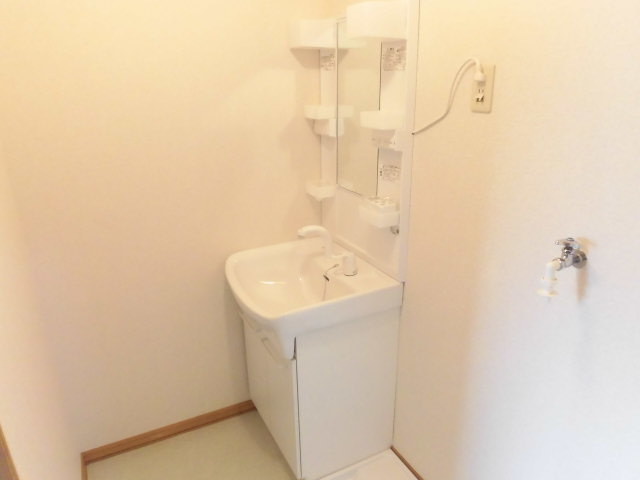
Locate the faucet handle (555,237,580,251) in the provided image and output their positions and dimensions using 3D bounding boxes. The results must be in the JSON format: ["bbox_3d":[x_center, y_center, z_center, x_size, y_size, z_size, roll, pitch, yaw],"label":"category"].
[{"bbox_3d":[0.550,0.011,0.981,0.038,0.026,0.042,-10,21,-25],"label":"faucet handle"}]

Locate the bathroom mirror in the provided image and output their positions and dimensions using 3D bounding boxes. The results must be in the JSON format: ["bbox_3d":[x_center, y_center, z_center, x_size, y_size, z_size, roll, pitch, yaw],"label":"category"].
[{"bbox_3d":[0.146,-0.501,1.705,0.014,0.640,0.307,-10,21,-25],"label":"bathroom mirror"}]

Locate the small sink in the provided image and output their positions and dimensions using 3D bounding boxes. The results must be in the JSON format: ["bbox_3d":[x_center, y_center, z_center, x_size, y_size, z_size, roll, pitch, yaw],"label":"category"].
[{"bbox_3d":[-0.084,0.206,1.821,0.561,0.204,0.609,-10,21,-25],"label":"small sink"}]

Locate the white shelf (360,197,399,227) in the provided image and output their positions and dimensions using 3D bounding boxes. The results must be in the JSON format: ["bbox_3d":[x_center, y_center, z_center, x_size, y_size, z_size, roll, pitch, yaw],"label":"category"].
[{"bbox_3d":[0.206,-0.106,1.558,0.082,0.082,0.145,-10,21,-25],"label":"white shelf"}]

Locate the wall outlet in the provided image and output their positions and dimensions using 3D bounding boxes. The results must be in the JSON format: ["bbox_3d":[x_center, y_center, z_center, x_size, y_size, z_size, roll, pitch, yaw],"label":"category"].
[{"bbox_3d":[0.430,-0.403,1.184,0.014,0.120,0.070,-10,21,-25],"label":"wall outlet"}]

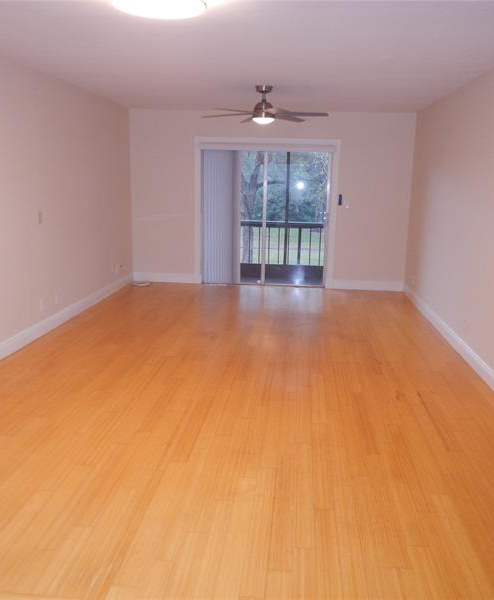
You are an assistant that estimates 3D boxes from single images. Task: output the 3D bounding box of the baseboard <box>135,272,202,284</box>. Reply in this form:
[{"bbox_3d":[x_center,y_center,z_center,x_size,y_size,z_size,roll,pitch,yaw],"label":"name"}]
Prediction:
[{"bbox_3d":[-1.192,-0.316,8.191,0.988,0.142,0.020,2,12,5],"label":"baseboard"}]

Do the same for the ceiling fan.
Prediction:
[{"bbox_3d":[0.177,-1.974,5.629,1.310,0.365,1.290,2,12,5],"label":"ceiling fan"}]

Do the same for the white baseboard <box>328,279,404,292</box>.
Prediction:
[{"bbox_3d":[1.708,-0.198,7.915,1.024,0.142,0.020,2,12,5],"label":"white baseboard"}]

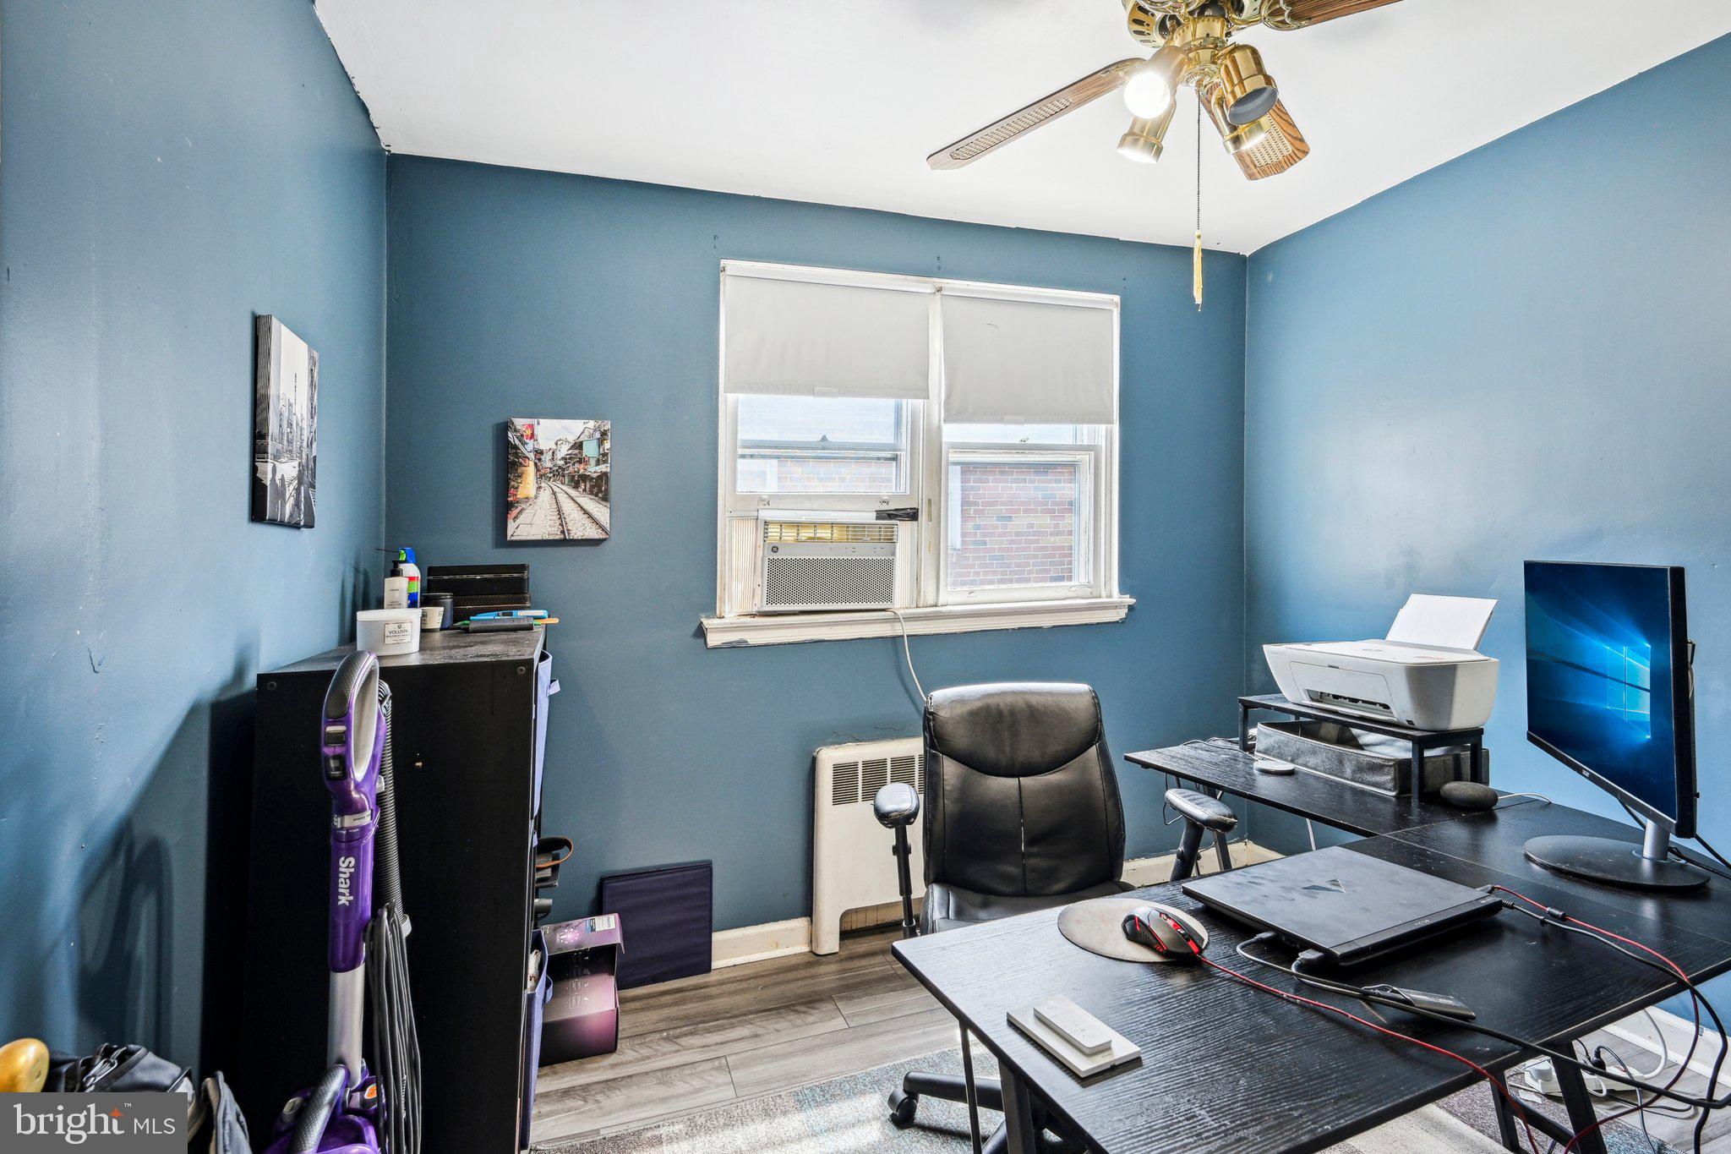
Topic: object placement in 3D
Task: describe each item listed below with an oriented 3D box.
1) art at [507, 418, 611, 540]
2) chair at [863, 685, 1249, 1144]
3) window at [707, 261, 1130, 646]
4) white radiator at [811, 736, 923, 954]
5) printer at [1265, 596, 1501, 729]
[{"bbox_3d":[-0.896,-0.284,2.260,0.277,0.352,0.026,-1,2,-19],"label":"art"},{"bbox_3d":[0.449,0.766,1.696,0.690,1.010,0.670,-1,2,-12],"label":"chair"},{"bbox_3d":[0.244,-0.409,2.644,1.550,1.190,0.120,-1,2,-19],"label":"window"},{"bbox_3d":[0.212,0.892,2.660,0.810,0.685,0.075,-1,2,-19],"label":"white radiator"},{"bbox_3d":[1.353,0.199,2.034,0.350,0.295,0.425,-1,2,-19],"label":"printer"}]

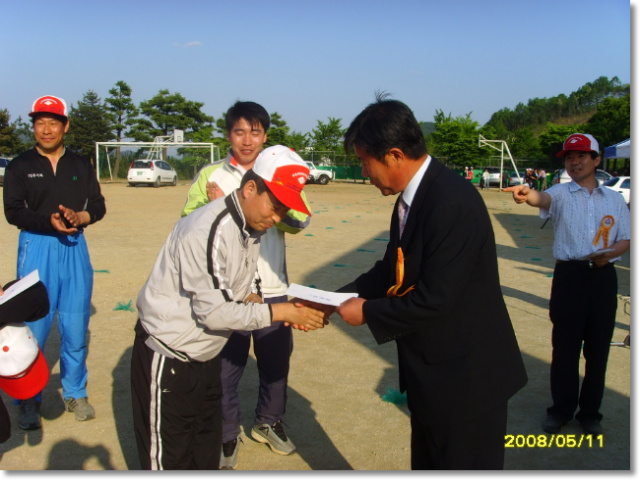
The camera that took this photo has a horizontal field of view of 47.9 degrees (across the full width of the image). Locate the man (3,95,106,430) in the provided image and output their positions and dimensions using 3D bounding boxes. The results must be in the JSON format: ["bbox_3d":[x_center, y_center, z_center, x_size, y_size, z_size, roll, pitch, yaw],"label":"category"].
[{"bbox_3d":[-1.433,0.110,3.915,0.560,1.770,0.450,-1,6,-20],"label":"man"}]

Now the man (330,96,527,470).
[{"bbox_3d":[0.330,0.406,2.152,0.600,1.630,0.520,2,6,7],"label":"man"}]

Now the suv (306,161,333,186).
[{"bbox_3d":[-1.123,-5.110,54.566,4.300,1.830,1.800,1,6,0],"label":"suv"}]

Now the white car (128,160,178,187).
[{"bbox_3d":[-10.071,-4.107,43.836,1.760,1.580,4.350,2,6,6],"label":"white car"}]

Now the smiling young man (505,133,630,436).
[{"bbox_3d":[1.364,0.242,3.902,0.680,1.650,0.680,3,6,13],"label":"smiling young man"}]

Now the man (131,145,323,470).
[{"bbox_3d":[-0.301,0.437,2.328,0.640,1.500,0.520,3,6,18],"label":"man"}]

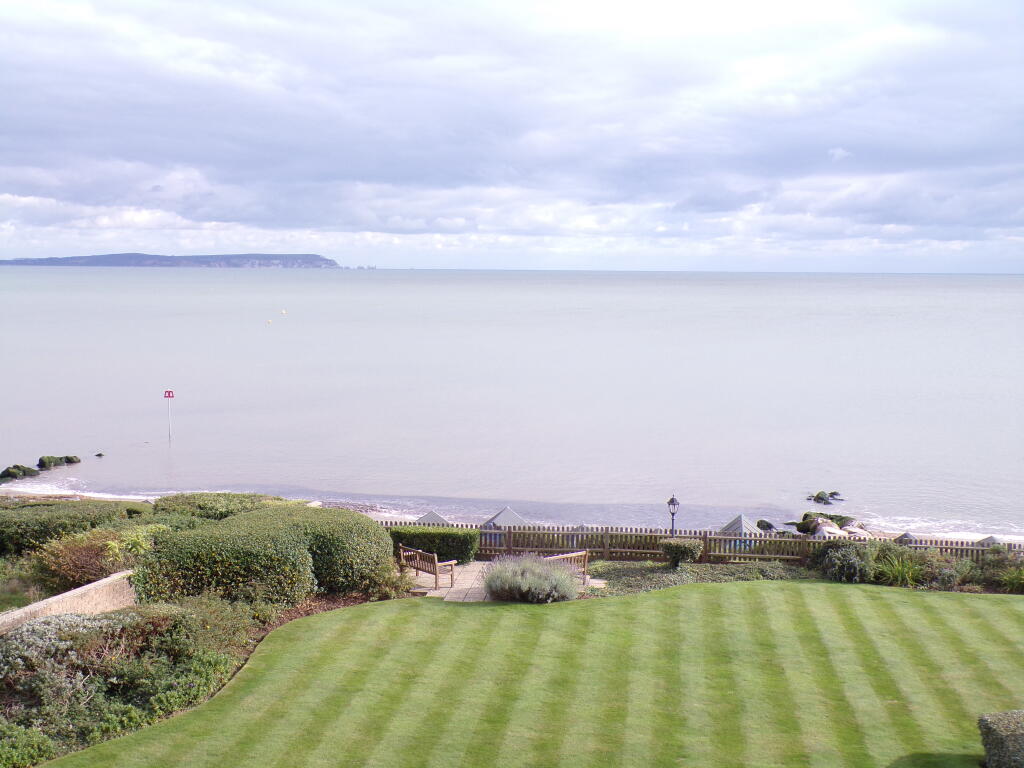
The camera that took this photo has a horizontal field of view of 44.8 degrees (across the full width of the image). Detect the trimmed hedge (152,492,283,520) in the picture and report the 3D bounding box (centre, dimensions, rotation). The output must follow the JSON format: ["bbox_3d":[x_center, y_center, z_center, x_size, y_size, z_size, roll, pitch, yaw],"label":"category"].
[{"bbox_3d":[-8.275,3.842,35.012,3.600,1.350,1.900,0,5,-5],"label":"trimmed hedge"}]

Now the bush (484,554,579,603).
[{"bbox_3d":[0.463,4.597,29.503,2.200,0.980,1.400,0,5,0],"label":"bush"}]

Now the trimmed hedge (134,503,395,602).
[{"bbox_3d":[-6.024,4.085,30.665,5.800,1.700,3.800,0,5,-8],"label":"trimmed hedge"}]

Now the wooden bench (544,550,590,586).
[{"bbox_3d":[1.050,4.557,30.403,1.550,0.900,0.620,-3,6,-35],"label":"wooden bench"}]

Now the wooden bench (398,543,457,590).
[{"bbox_3d":[-2.099,4.488,30.931,0.620,0.900,1.550,-4,7,-39],"label":"wooden bench"}]

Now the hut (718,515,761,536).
[{"bbox_3d":[8.635,6.492,46.569,2.350,2.600,3.100,1,5,9],"label":"hut"}]

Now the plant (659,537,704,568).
[{"bbox_3d":[4.440,4.460,32.551,1.150,0.740,0.950,0,5,0],"label":"plant"}]

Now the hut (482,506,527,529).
[{"bbox_3d":[-0.435,6.297,47.811,2.350,2.600,3.000,1,5,9],"label":"hut"}]

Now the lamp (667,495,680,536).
[{"bbox_3d":[4.321,3.857,33.298,0.310,1.800,0.310,0,5,0],"label":"lamp"}]

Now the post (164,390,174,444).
[{"bbox_3d":[-27.880,2.689,101.072,0.800,4.340,0.800,0,5,0],"label":"post"}]

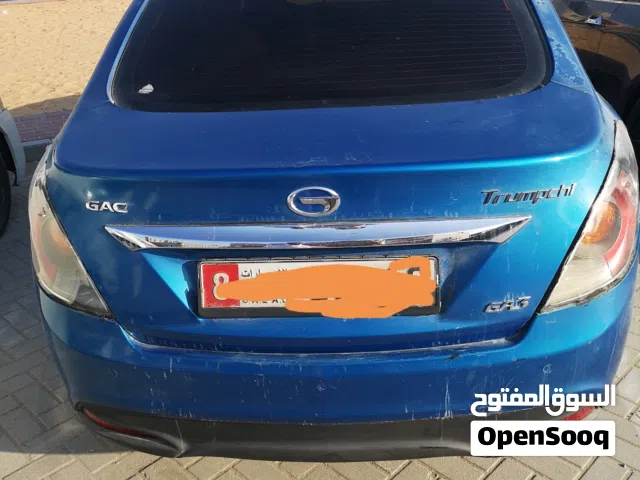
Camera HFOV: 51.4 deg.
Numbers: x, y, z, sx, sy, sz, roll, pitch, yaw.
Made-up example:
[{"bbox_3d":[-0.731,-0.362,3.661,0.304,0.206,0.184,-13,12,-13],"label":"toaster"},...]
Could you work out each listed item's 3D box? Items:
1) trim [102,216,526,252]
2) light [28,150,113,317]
[{"bbox_3d":[-0.015,-0.011,1.408,0.920,0.060,0.070,-1,26,4],"label":"trim"},{"bbox_3d":[-0.620,-0.023,1.661,0.280,0.330,0.360,-1,26,4],"label":"light"}]

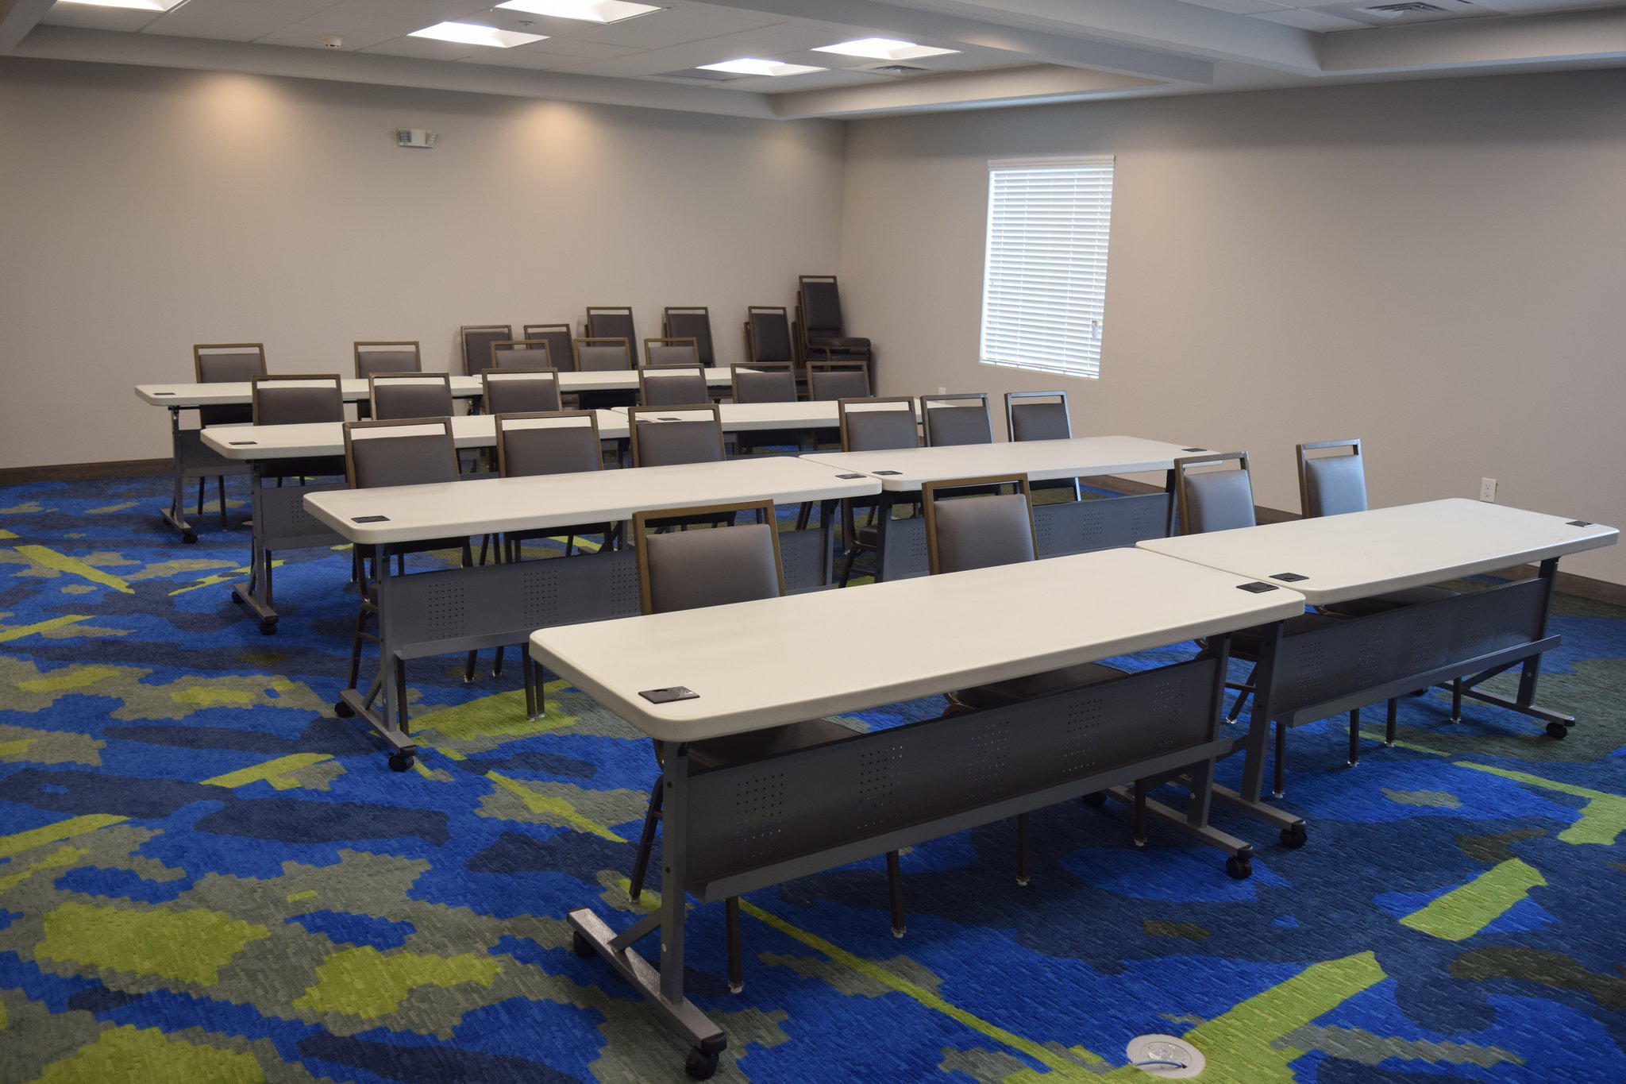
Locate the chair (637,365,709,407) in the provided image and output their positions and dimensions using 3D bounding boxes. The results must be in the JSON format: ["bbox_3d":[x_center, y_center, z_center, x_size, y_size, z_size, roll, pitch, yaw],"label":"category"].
[{"bbox_3d":[-0.570,-0.376,6.614,0.460,0.920,0.550,-7,15,-35],"label":"chair"}]

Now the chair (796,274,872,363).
[{"bbox_3d":[0.182,-1.651,10.846,0.450,0.917,0.565,-6,15,-33],"label":"chair"}]

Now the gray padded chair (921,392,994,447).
[{"bbox_3d":[0.748,-0.132,5.716,0.450,0.920,0.570,-7,15,-36],"label":"gray padded chair"}]

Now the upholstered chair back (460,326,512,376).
[{"bbox_3d":[-2.110,-0.990,9.200,0.450,0.917,0.565,-6,15,-35],"label":"upholstered chair back"}]

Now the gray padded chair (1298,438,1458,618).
[{"bbox_3d":[1.921,0.149,4.593,0.450,0.917,0.565,-6,15,-33],"label":"gray padded chair"}]

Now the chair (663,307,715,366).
[{"bbox_3d":[-0.827,-1.298,10.282,0.450,0.920,0.570,-7,15,-37],"label":"chair"}]

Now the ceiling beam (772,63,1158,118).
[{"bbox_3d":[1.119,-3.101,9.211,0.500,0.200,3.700,-7,15,-35],"label":"ceiling beam"}]

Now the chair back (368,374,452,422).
[{"bbox_3d":[-1.723,-0.495,5.854,0.410,0.450,0.100,-7,5,-35],"label":"chair back"}]

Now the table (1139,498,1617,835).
[{"bbox_3d":[1.798,0.339,4.154,1.830,0.728,0.610,-7,15,-35],"label":"table"}]

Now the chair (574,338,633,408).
[{"bbox_3d":[-1.167,-0.757,8.261,0.450,0.917,0.565,-6,15,-34],"label":"chair"}]

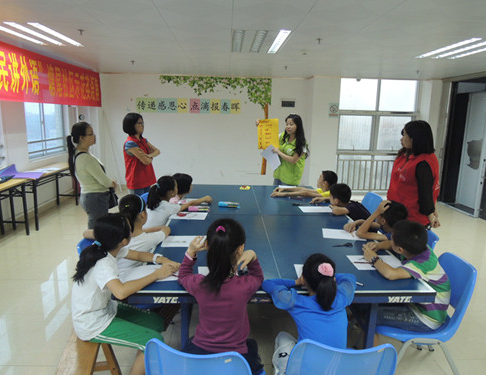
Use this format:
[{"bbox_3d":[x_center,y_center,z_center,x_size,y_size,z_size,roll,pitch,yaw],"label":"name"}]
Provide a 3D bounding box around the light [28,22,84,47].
[{"bbox_3d":[-2.091,-1.744,3.961,0.130,0.070,1.200,0,11,-2],"label":"light"}]

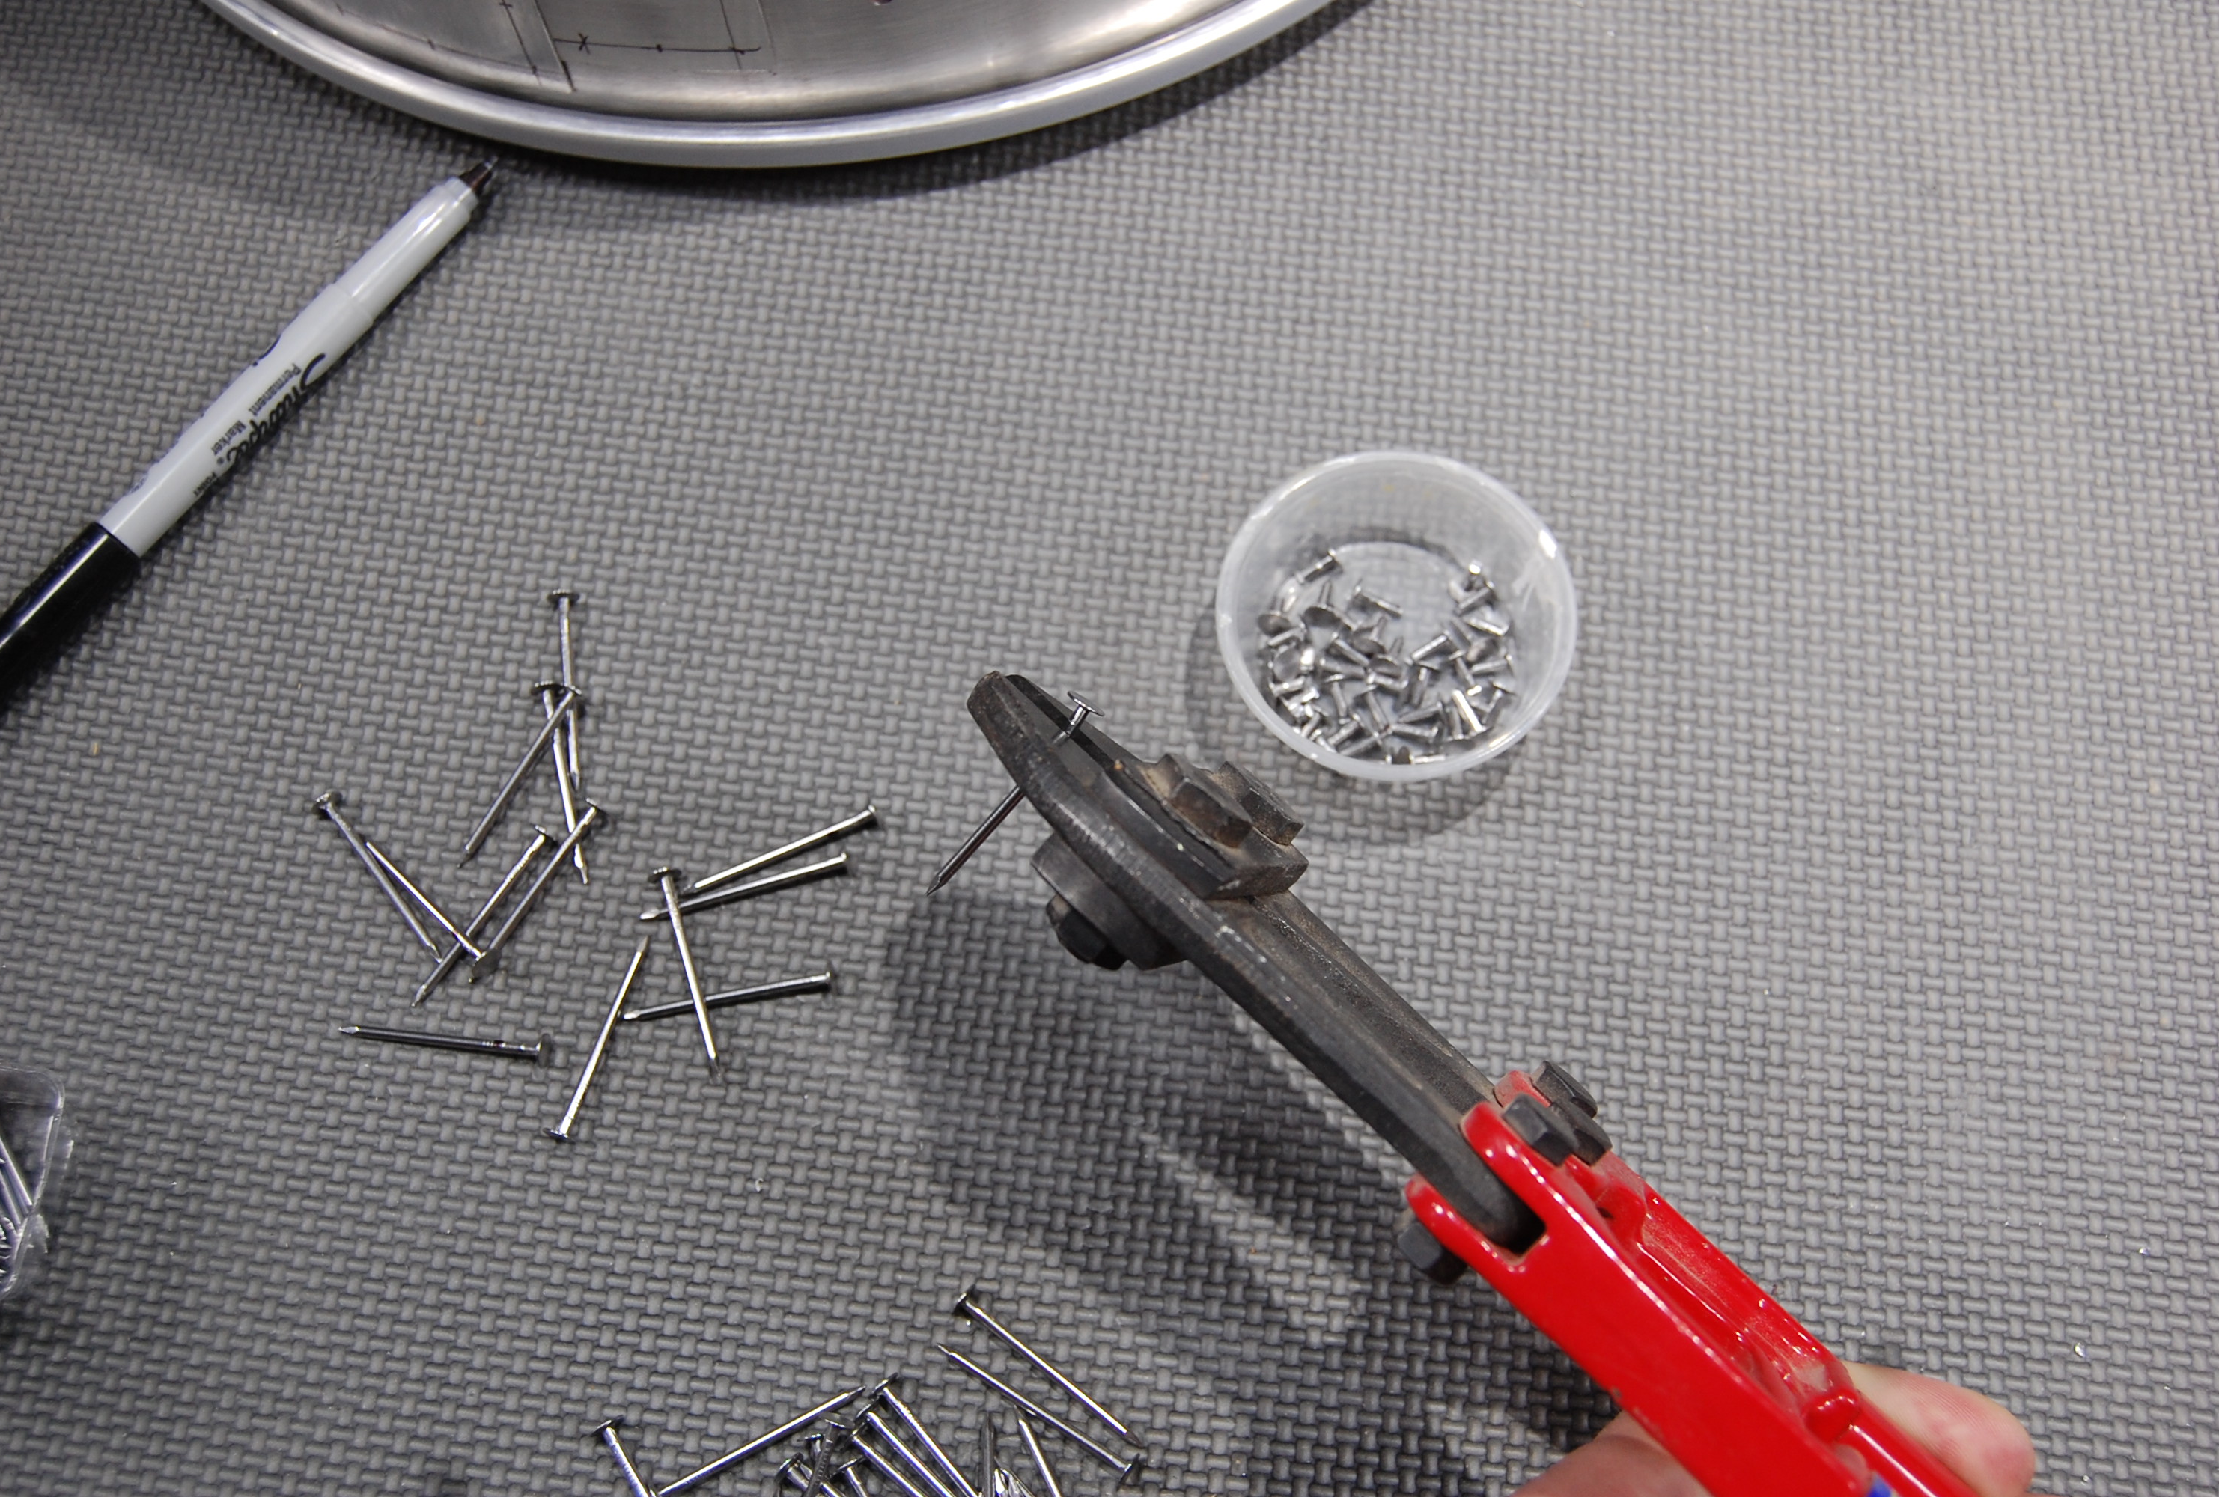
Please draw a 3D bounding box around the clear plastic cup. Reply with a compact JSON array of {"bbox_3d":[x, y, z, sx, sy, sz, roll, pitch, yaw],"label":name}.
[{"bbox_3d":[0.051,-0.020,0.403,0.063,0.023,0.063,0,69,1],"label":"clear plastic cup"}]

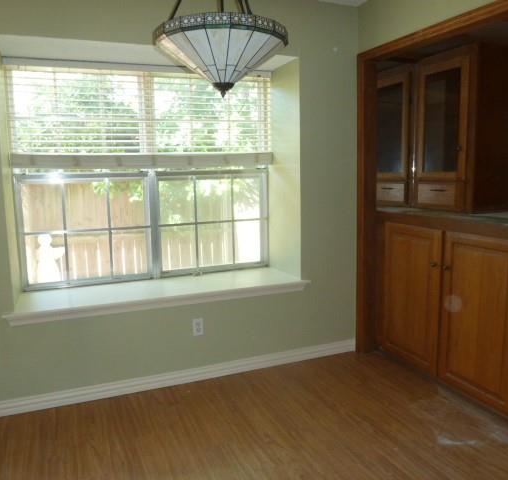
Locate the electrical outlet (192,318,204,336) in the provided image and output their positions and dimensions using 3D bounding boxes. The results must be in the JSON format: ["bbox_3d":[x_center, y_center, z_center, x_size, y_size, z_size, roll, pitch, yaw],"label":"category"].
[{"bbox_3d":[-0.360,0.569,3.000,0.070,0.114,0.008,-4,8,-21],"label":"electrical outlet"}]

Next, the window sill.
[{"bbox_3d":[-0.598,0.354,3.153,1.905,0.072,0.599,-4,8,-21],"label":"window sill"}]

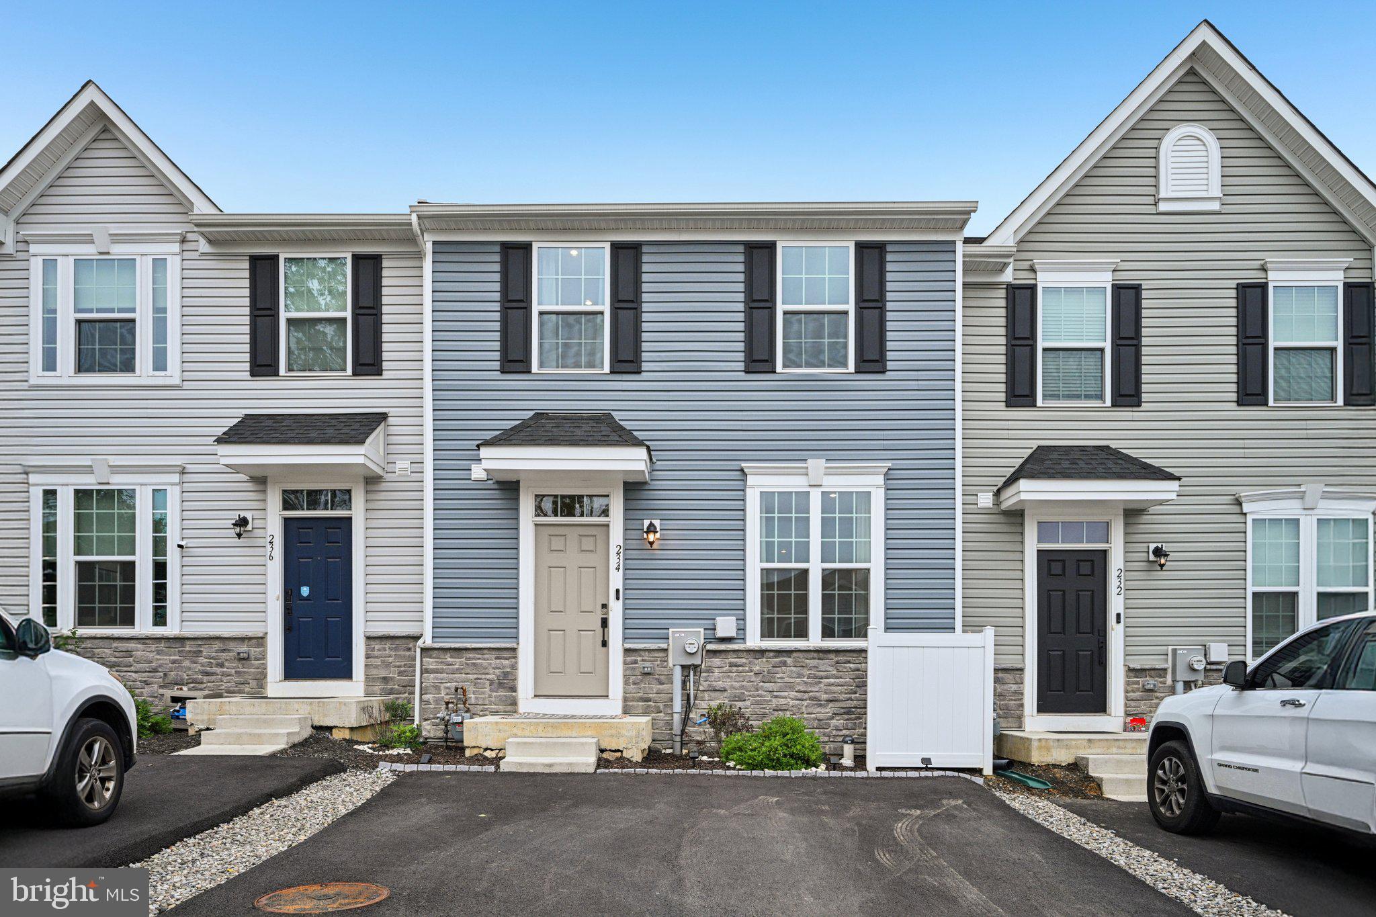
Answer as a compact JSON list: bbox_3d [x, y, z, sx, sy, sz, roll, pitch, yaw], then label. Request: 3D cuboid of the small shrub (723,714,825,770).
[{"bbox_3d":[0.880,2.980,9.600,1.080,0.600,0.920,0,-3,1],"label":"small shrub"}]

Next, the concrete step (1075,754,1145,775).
[{"bbox_3d":[4.650,3.260,9.780,0.900,0.180,0.310,0,-5,0],"label":"concrete step"}]

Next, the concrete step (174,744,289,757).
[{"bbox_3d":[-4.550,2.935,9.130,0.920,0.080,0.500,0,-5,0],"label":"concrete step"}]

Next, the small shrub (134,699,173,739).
[{"bbox_3d":[-6.250,2.985,10.550,0.550,0.480,0.500,0,-5,0],"label":"small shrub"}]

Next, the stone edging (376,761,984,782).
[{"bbox_3d":[-0.070,3.090,9.000,5.950,0.120,0.250,0,-3,1],"label":"stone edging"}]

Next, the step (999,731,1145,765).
[{"bbox_3d":[4.820,3.410,10.850,1.900,0.340,1.080,0,-3,1],"label":"step"}]

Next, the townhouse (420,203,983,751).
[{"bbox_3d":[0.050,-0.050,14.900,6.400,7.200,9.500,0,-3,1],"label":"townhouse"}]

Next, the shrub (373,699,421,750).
[{"bbox_3d":[-3.190,2.915,10.050,0.490,0.530,0.460,0,-5,0],"label":"shrub"}]

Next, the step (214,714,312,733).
[{"bbox_3d":[-4.537,2.840,9.830,0.890,0.155,0.310,0,-5,0],"label":"step"}]

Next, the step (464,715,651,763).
[{"bbox_3d":[-1.380,3.040,10.050,1.900,0.420,1.100,0,-3,1],"label":"step"}]

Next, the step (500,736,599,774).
[{"bbox_3d":[-1.300,2.845,8.840,0.900,0.270,0.580,0,-5,0],"label":"step"}]

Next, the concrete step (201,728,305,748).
[{"bbox_3d":[-4.730,3.030,9.970,0.950,0.170,0.400,0,-3,1],"label":"concrete step"}]

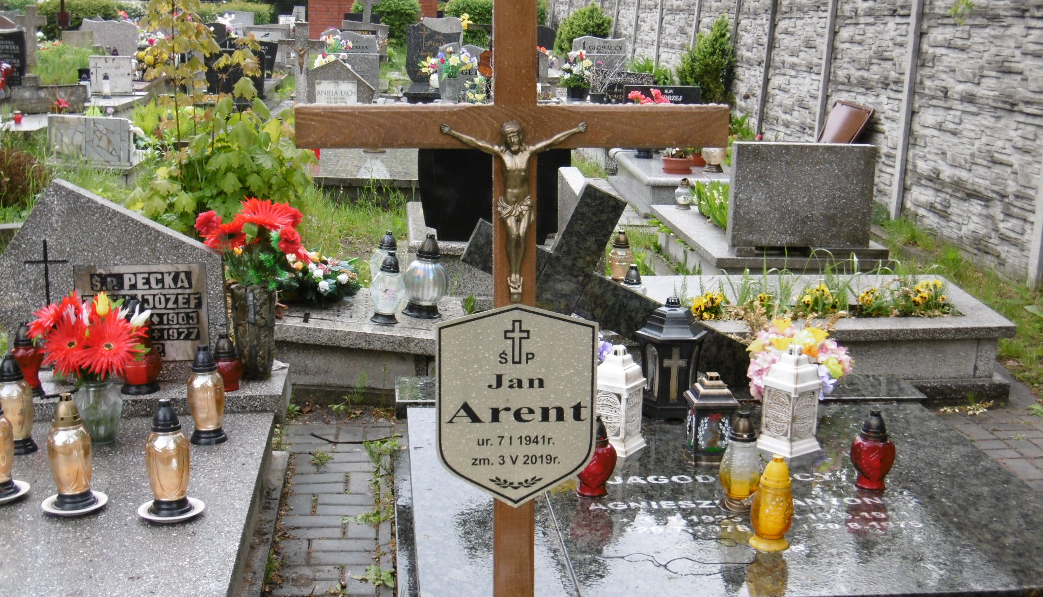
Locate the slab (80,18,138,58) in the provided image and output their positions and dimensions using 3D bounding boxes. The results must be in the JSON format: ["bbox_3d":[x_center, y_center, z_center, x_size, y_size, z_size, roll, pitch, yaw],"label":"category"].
[{"bbox_3d":[-5.495,-3.420,20.566,0.761,0.620,0.100,-1,12,-5],"label":"slab"}]

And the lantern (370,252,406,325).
[{"bbox_3d":[-0.527,-0.044,6.067,0.136,0.279,0.136,0,11,-5],"label":"lantern"}]

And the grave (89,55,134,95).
[{"bbox_3d":[-4.615,-2.519,17.319,0.470,0.404,0.120,0,11,-5],"label":"grave"}]

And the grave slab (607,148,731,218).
[{"bbox_3d":[1.161,-0.815,10.609,0.880,0.235,2.000,0,11,-5],"label":"grave slab"}]

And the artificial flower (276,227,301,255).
[{"bbox_3d":[-0.796,-0.198,5.270,0.084,0.097,0.080,-2,12,-10],"label":"artificial flower"}]

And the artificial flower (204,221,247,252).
[{"bbox_3d":[-1.060,-0.220,5.500,0.166,0.117,0.100,-2,12,-11],"label":"artificial flower"}]

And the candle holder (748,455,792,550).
[{"bbox_3d":[0.600,0.483,3.676,0.104,0.221,0.104,1,11,0],"label":"candle holder"}]

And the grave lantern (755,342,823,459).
[{"bbox_3d":[0.786,0.285,4.467,0.132,0.313,0.132,-9,15,-41],"label":"grave lantern"}]

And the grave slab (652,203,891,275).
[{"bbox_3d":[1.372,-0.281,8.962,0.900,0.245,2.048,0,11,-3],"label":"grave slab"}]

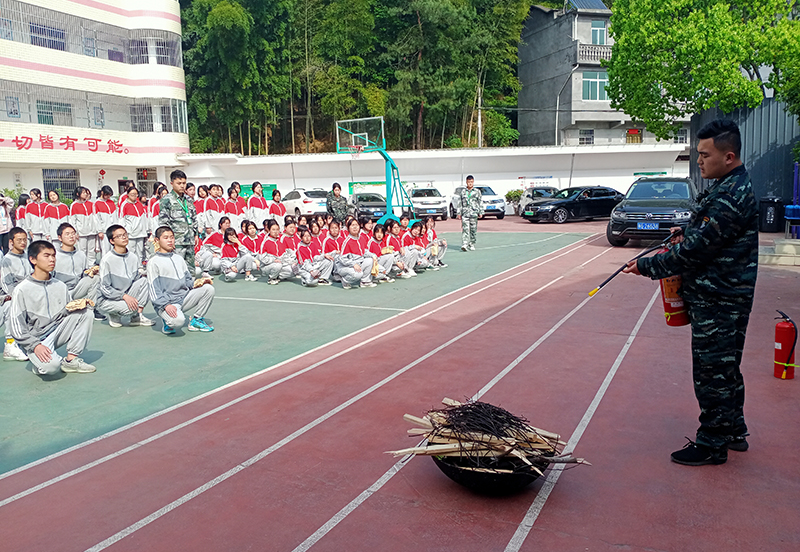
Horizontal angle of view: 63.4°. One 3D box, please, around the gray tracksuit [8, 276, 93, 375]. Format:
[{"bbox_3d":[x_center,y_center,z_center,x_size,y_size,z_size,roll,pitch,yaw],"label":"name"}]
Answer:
[{"bbox_3d":[-2.943,0.358,5.430,0.660,0.800,0.510,2,8,22],"label":"gray tracksuit"}]

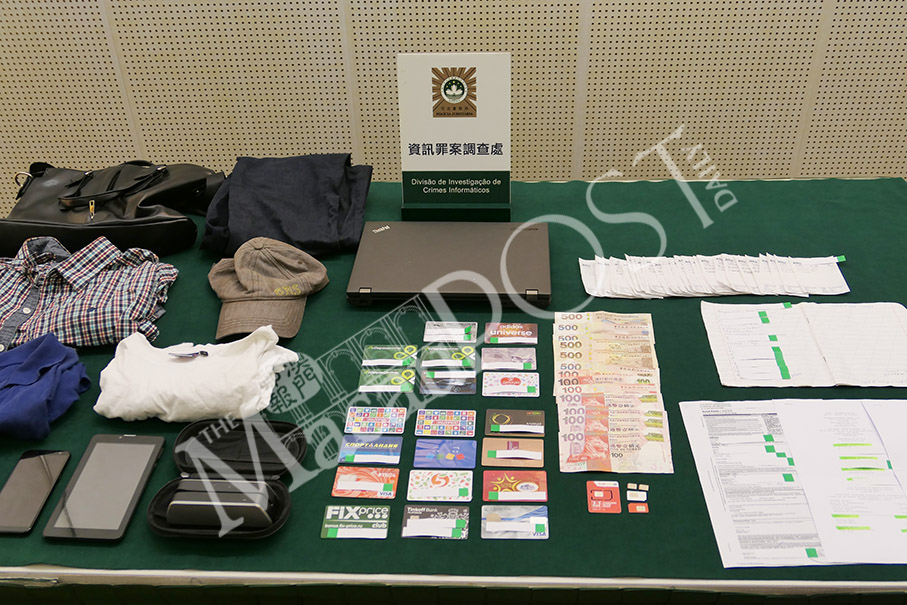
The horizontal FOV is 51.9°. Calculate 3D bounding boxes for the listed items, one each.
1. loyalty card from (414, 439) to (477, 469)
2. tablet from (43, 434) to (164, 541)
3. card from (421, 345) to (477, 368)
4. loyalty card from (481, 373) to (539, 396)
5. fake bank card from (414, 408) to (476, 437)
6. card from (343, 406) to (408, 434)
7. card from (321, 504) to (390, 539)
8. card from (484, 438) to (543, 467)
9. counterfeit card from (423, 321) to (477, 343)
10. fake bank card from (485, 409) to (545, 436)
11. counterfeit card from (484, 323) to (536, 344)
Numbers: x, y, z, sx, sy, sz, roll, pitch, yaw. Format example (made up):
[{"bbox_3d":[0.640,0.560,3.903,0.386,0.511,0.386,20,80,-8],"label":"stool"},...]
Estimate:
[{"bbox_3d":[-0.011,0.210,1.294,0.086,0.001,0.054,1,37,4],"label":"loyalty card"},{"bbox_3d":[-0.466,0.249,1.257,0.106,0.009,0.184,0,37,3],"label":"tablet"},{"bbox_3d":[-0.009,0.085,1.465,0.086,0.001,0.054,0,36,2],"label":"card"},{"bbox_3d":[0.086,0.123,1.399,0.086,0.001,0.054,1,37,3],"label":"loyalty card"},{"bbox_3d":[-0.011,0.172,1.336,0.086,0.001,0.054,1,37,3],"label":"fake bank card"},{"bbox_3d":[-0.112,0.171,1.350,0.086,0.001,0.054,0,36,3],"label":"card"},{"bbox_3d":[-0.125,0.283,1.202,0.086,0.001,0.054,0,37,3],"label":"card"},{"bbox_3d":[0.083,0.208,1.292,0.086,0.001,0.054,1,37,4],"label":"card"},{"bbox_3d":[-0.004,0.048,1.516,0.086,0.001,0.054,1,36,3],"label":"counterfeit card"},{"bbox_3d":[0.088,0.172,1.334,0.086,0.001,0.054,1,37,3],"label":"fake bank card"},{"bbox_3d":[0.094,0.050,1.510,0.086,0.001,0.054,1,36,3],"label":"counterfeit card"}]

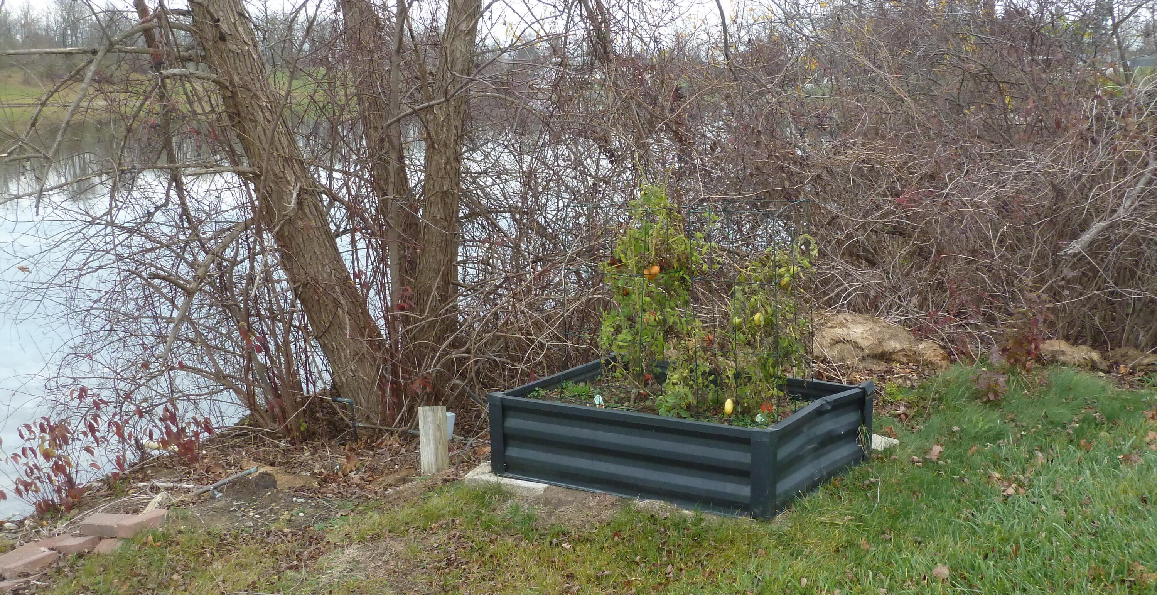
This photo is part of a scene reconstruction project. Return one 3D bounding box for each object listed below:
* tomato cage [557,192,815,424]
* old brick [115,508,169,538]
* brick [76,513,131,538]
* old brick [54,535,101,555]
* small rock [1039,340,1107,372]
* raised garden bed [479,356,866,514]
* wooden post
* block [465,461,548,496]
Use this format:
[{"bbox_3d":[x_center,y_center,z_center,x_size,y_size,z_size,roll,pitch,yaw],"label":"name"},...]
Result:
[{"bbox_3d":[0.406,0.025,4.840,0.960,0.818,0.384,4,10,35],"label":"tomato cage"},{"bbox_3d":[-1.826,0.941,5.132,0.138,0.059,0.219,3,9,25],"label":"old brick"},{"bbox_3d":[-1.951,0.946,5.115,0.148,0.059,0.138,-1,8,4],"label":"brick"},{"bbox_3d":[-2.041,1.010,5.069,0.123,0.059,0.187,5,11,37],"label":"old brick"},{"bbox_3d":[2.465,0.290,6.161,0.318,0.151,0.232,1,9,14],"label":"small rock"},{"bbox_3d":[0.414,0.523,4.930,1.222,0.313,0.924,4,10,35],"label":"raised garden bed"},{"bbox_3d":[-0.628,0.622,5.383,0.091,0.306,0.091,-5,-4,29],"label":"wooden post"},{"bbox_3d":[-0.240,0.739,4.875,0.374,0.073,0.207,3,9,27],"label":"block"}]

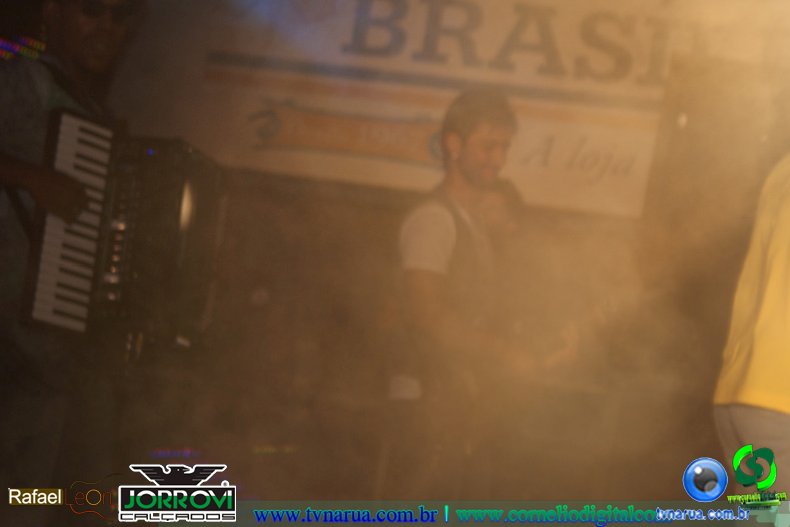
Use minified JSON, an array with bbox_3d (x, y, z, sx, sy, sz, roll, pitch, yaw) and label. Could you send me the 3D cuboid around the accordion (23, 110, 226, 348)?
[{"bbox_3d":[-0.565,-0.052,4.730,0.195,0.455,0.390,-7,-18,44],"label":"accordion"}]

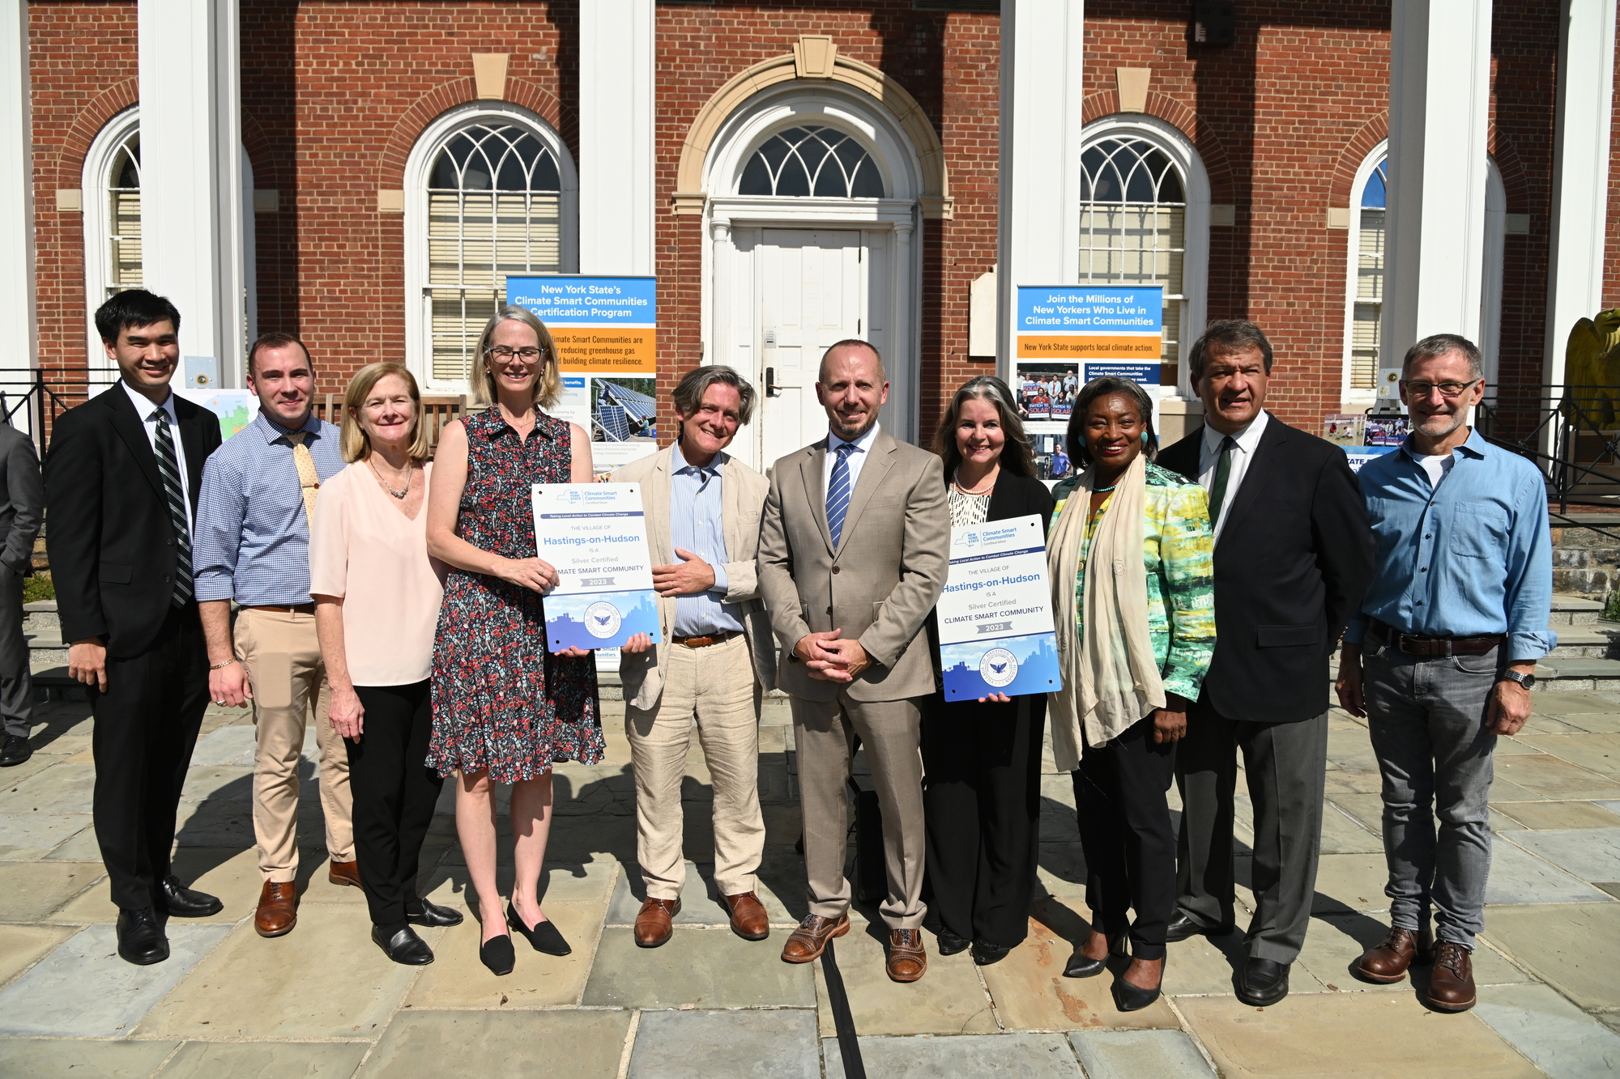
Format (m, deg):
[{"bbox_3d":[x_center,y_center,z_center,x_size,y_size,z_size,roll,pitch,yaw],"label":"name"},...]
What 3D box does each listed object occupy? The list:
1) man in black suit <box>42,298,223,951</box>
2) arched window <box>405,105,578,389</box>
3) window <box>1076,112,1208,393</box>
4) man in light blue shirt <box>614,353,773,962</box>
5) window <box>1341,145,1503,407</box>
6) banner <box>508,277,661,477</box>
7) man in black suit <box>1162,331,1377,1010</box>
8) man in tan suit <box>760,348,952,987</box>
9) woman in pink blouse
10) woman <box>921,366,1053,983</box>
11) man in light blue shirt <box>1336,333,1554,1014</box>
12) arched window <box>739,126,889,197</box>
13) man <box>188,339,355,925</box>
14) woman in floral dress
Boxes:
[{"bbox_3d":[-1.879,0.217,3.011,0.460,1.797,0.360,-4,7,-45],"label":"man in black suit"},{"bbox_3d":[-2.844,-2.602,9.650,1.515,2.480,0.180,0,5,-2],"label":"arched window"},{"bbox_3d":[2.922,-2.597,9.932,1.540,2.570,0.200,0,5,-2],"label":"window"},{"bbox_3d":[-0.335,0.322,3.158,0.480,1.642,0.390,0,5,-4],"label":"man in light blue shirt"},{"bbox_3d":[5.723,-2.562,10.048,1.540,2.570,0.200,0,5,-2],"label":"window"},{"bbox_3d":[-1.293,-0.371,6.145,0.840,2.262,0.200,0,5,-2],"label":"banner"},{"bbox_3d":[1.236,0.293,3.010,0.550,1.804,0.420,4,6,33],"label":"man in black suit"},{"bbox_3d":[0.126,0.318,3.017,0.530,1.736,0.390,2,5,15],"label":"man in tan suit"},{"bbox_3d":[-1.218,0.320,3.079,0.420,1.627,0.340,-4,7,-45],"label":"woman in pink blouse"},{"bbox_3d":[0.486,0.360,3.086,0.450,1.648,0.370,2,5,14],"label":"woman"},{"bbox_3d":[1.655,0.326,2.816,0.480,1.700,0.360,5,7,43],"label":"man in light blue shirt"},{"bbox_3d":[0.017,-3.447,9.850,1.319,0.639,0.100,0,5,-2],"label":"arched window"},{"bbox_3d":[-1.584,0.253,3.215,0.500,1.706,0.380,-3,6,-38],"label":"man"},{"bbox_3d":[-0.841,0.257,3.074,0.500,1.830,0.400,-1,5,-18],"label":"woman in floral dress"}]

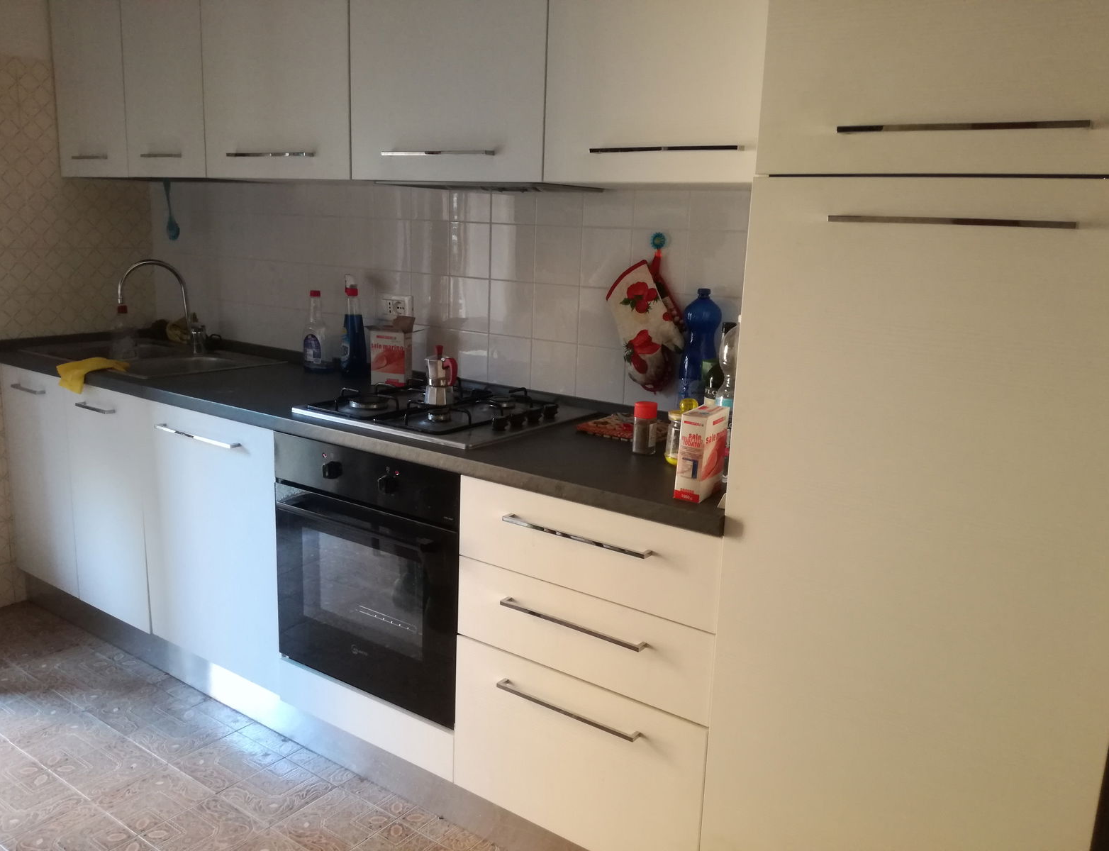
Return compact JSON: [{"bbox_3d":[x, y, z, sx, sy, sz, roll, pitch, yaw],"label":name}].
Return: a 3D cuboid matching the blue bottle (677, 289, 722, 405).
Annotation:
[{"bbox_3d":[0.329,-0.141,2.035,0.088,0.340,0.088,11,15,33],"label":"blue bottle"}]

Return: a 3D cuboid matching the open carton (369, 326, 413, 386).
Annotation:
[{"bbox_3d":[-0.483,-0.203,2.629,0.108,0.167,0.056,6,13,15],"label":"open carton"}]

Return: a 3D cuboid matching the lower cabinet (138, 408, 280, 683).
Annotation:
[{"bbox_3d":[-0.801,0.273,2.664,0.600,0.735,0.560,11,15,33],"label":"lower cabinet"}]

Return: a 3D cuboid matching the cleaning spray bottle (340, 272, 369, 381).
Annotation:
[{"bbox_3d":[-0.617,-0.303,2.730,0.068,0.306,0.088,-9,17,-43],"label":"cleaning spray bottle"}]

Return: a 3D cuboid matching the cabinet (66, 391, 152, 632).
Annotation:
[{"bbox_3d":[-1.215,0.195,2.934,0.400,0.735,0.560,11,15,33],"label":"cabinet"}]

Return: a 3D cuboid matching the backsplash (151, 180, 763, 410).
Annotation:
[{"bbox_3d":[-0.454,-0.435,2.655,2.605,0.528,0.020,11,15,33],"label":"backsplash"}]

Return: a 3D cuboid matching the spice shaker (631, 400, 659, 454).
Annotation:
[{"bbox_3d":[0.193,0.006,1.880,0.047,0.106,0.047,2,12,0],"label":"spice shaker"}]

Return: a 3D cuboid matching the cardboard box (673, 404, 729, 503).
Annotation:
[{"bbox_3d":[0.265,0.049,1.585,0.048,0.152,0.115,9,14,29],"label":"cardboard box"}]

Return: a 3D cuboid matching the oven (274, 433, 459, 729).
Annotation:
[{"bbox_3d":[-0.314,0.308,2.273,0.597,0.598,0.550,11,15,33],"label":"oven"}]

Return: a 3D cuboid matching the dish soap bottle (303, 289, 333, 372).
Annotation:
[{"bbox_3d":[-0.732,-0.293,2.754,0.088,0.250,0.064,8,14,26],"label":"dish soap bottle"}]

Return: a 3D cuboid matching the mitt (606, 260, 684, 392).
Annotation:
[{"bbox_3d":[0.220,-0.245,2.187,0.208,0.313,0.065,11,15,33],"label":"mitt"}]

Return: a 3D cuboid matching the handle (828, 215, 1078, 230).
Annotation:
[{"bbox_3d":[0.557,-0.289,1.259,0.328,0.011,0.034,11,15,33],"label":"handle"}]

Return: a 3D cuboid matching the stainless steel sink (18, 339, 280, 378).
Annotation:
[{"bbox_3d":[-1.352,-0.160,2.972,0.780,0.150,0.500,11,15,33],"label":"stainless steel sink"}]

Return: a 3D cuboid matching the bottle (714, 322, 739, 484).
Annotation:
[{"bbox_3d":[0.348,-0.049,1.671,0.086,0.314,0.086,11,15,33],"label":"bottle"}]

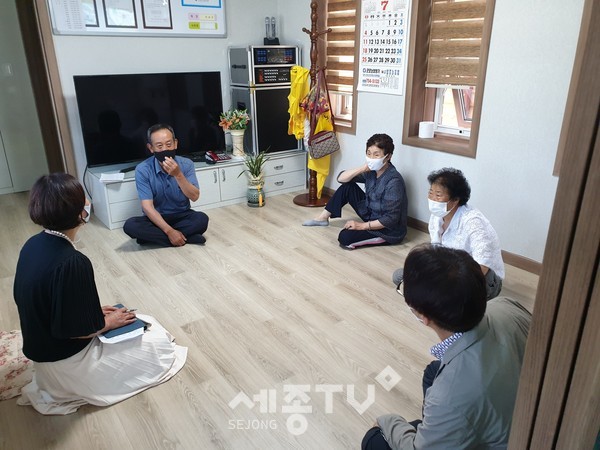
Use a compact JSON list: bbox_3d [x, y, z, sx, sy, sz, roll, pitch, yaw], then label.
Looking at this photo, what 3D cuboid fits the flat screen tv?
[{"bbox_3d":[-1.233,-0.897,3.932,1.236,0.785,0.172,-13,24,-30],"label":"flat screen tv"}]

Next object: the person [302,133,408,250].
[{"bbox_3d":[0.454,-0.300,3.401,0.726,0.805,0.660,-6,21,-14],"label":"person"}]

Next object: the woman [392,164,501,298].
[{"bbox_3d":[0.884,0.051,2.506,0.660,0.766,0.541,-7,21,-16],"label":"woman"}]

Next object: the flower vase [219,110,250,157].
[{"bbox_3d":[-0.619,-0.894,4.383,0.297,0.462,0.264,-15,25,-33],"label":"flower vase"}]

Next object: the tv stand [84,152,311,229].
[{"bbox_3d":[-0.890,-0.423,4.357,1.976,0.396,0.513,-15,25,-33],"label":"tv stand"}]

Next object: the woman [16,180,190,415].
[{"bbox_3d":[-0.897,0.222,1.913,0.594,0.904,0.667,12,24,30],"label":"woman"}]

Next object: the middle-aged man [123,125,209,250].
[{"bbox_3d":[-1.057,-0.349,3.499,0.627,0.865,0.568,-2,21,-4],"label":"middle-aged man"}]

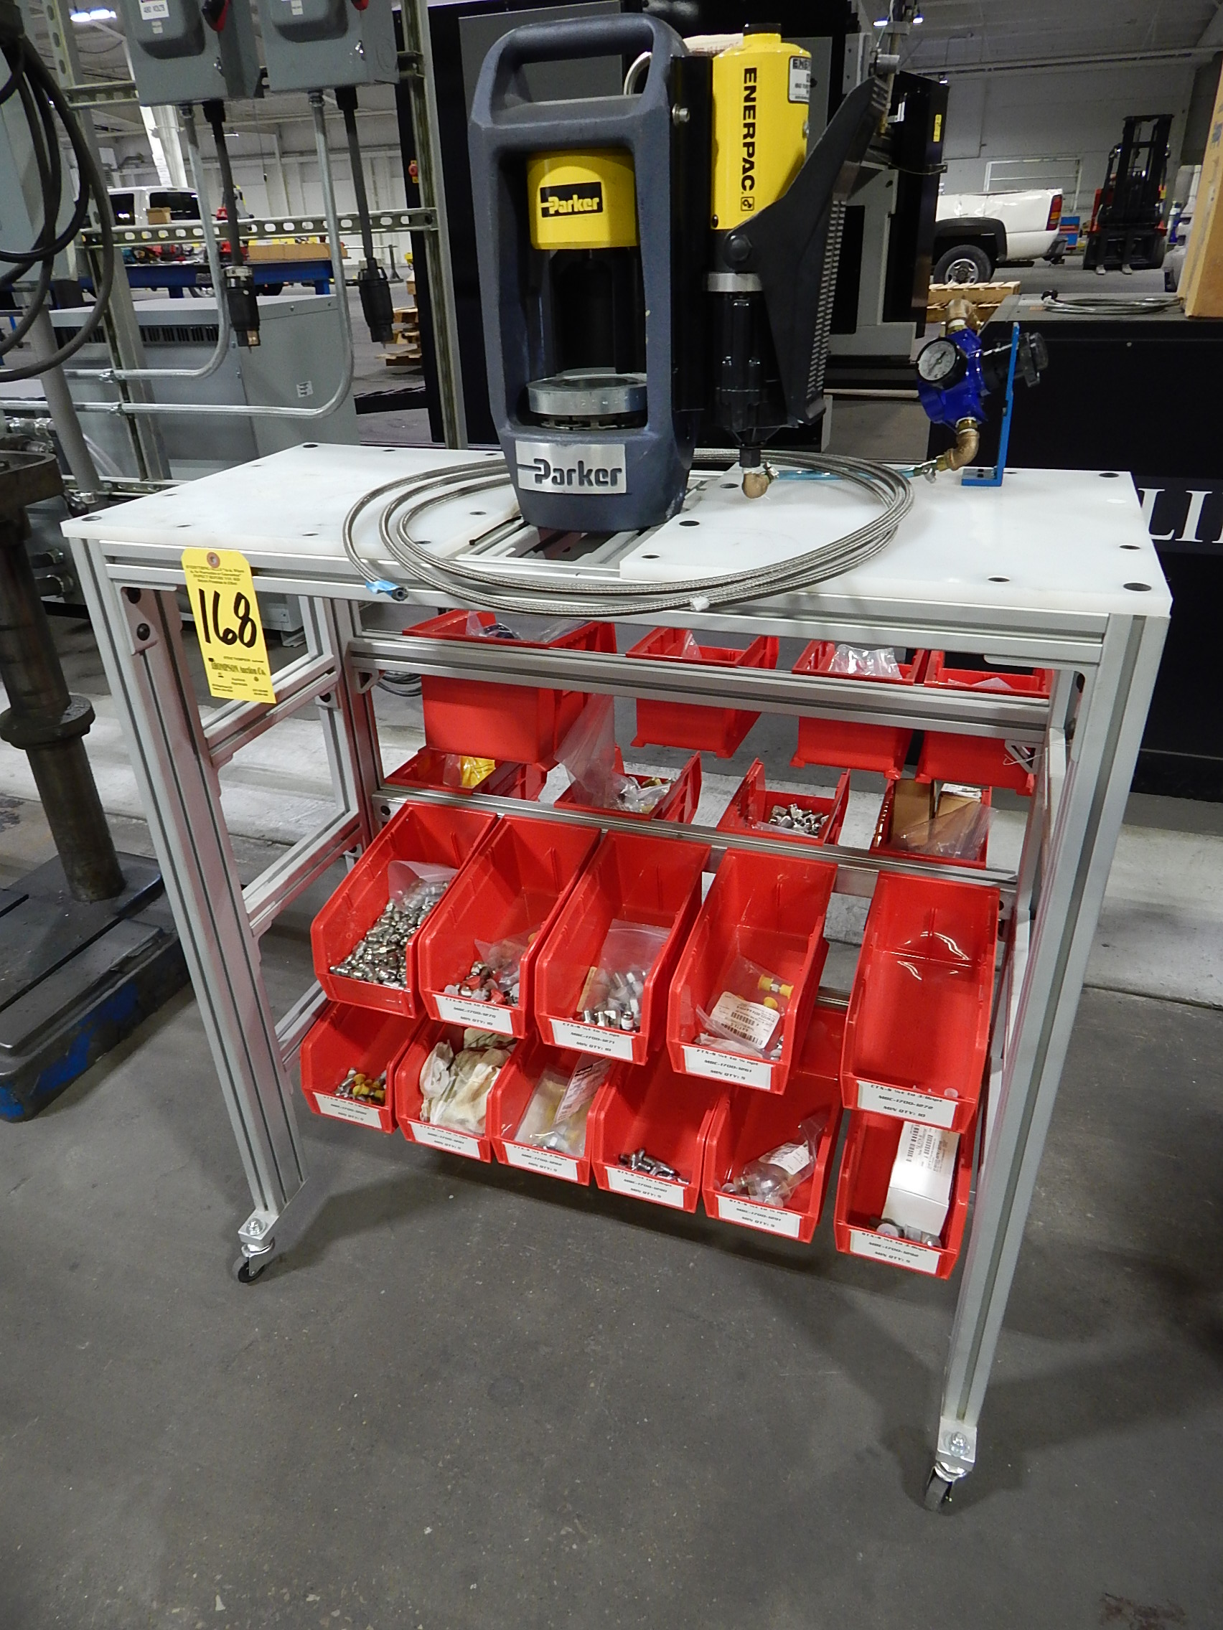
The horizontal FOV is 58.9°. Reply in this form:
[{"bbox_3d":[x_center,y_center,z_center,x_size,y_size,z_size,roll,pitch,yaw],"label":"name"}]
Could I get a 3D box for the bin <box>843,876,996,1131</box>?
[{"bbox_3d":[0.358,0.209,1.249,0.140,0.125,0.277,8,38,18],"label":"bin"}]

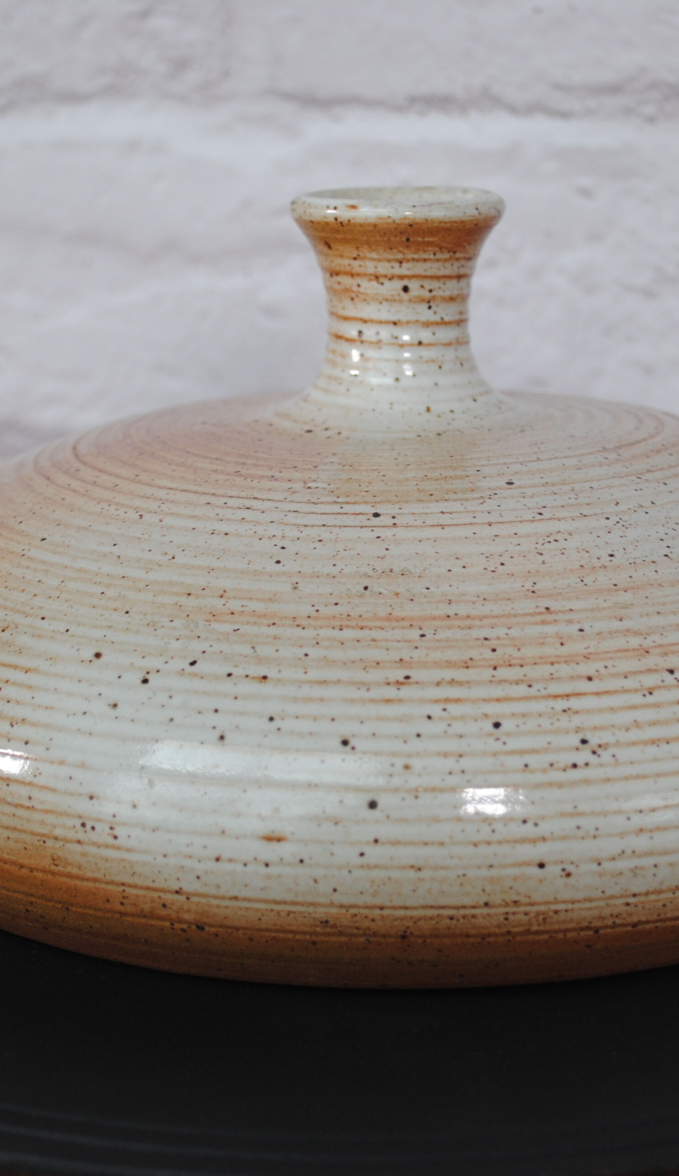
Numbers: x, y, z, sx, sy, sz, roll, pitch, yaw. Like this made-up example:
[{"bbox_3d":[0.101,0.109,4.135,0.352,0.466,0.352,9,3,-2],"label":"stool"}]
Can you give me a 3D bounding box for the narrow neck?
[{"bbox_3d":[0.009,-0.047,0.382,0.035,0.033,0.035,-2,14,0],"label":"narrow neck"}]

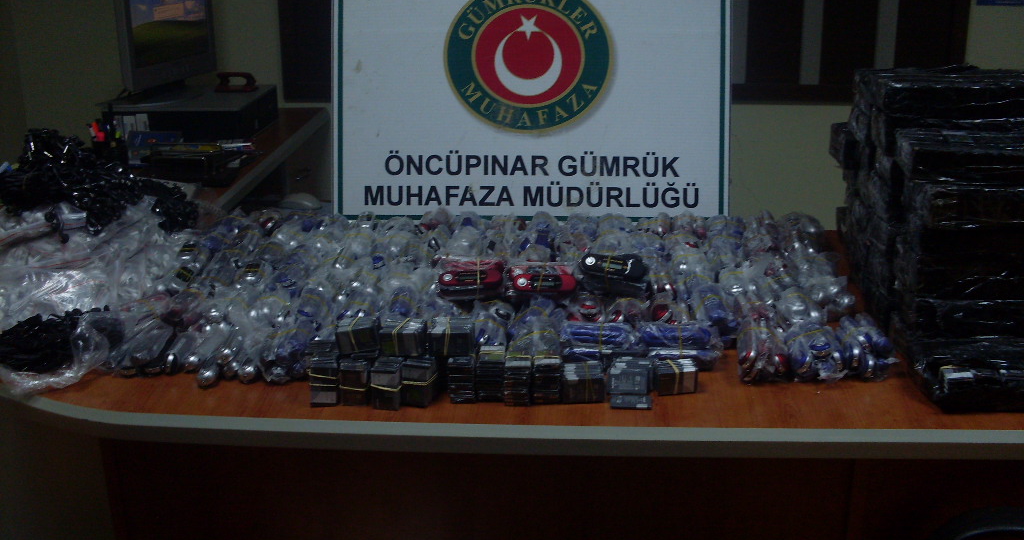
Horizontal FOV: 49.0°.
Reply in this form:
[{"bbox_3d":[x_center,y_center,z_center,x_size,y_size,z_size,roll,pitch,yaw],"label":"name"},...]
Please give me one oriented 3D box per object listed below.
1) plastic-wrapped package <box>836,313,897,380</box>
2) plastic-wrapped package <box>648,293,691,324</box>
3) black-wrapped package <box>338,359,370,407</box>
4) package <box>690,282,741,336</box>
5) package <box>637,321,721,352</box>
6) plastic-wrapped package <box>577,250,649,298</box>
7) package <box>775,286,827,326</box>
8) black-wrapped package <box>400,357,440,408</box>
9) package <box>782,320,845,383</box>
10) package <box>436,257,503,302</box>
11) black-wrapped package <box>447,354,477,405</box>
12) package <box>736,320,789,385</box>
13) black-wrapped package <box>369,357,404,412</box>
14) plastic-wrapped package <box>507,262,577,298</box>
[{"bbox_3d":[0.472,0.101,1.502,0.062,0.058,0.095,3,16,11],"label":"plastic-wrapped package"},{"bbox_3d":[0.230,0.067,1.647,0.057,0.042,0.090,2,16,6],"label":"plastic-wrapped package"},{"bbox_3d":[-0.204,0.145,1.483,0.034,0.051,0.052,0,18,3],"label":"black-wrapped package"},{"bbox_3d":[0.302,0.060,1.689,0.066,0.048,0.090,0,18,0],"label":"package"},{"bbox_3d":[0.220,0.088,1.494,0.103,0.027,0.050,0,16,0],"label":"package"},{"bbox_3d":[0.149,0.006,1.675,0.104,0.054,0.060,1,16,5],"label":"plastic-wrapped package"},{"bbox_3d":[0.444,0.058,1.747,0.068,0.043,0.088,0,18,2],"label":"package"},{"bbox_3d":[-0.121,0.145,1.476,0.035,0.053,0.052,3,18,11],"label":"black-wrapped package"},{"bbox_3d":[0.401,0.107,1.498,0.075,0.048,0.095,3,16,12],"label":"package"},{"bbox_3d":[-0.060,0.012,1.663,0.098,0.050,0.060,0,16,0],"label":"package"},{"bbox_3d":[-0.064,0.142,1.486,0.034,0.053,0.052,0,18,0],"label":"black-wrapped package"},{"bbox_3d":[0.330,0.107,1.488,0.061,0.055,0.095,3,16,10],"label":"package"},{"bbox_3d":[-0.160,0.148,1.470,0.034,0.053,0.053,1,18,5],"label":"black-wrapped package"},{"bbox_3d":[0.044,0.014,1.686,0.100,0.040,0.053,0,18,0],"label":"plastic-wrapped package"}]

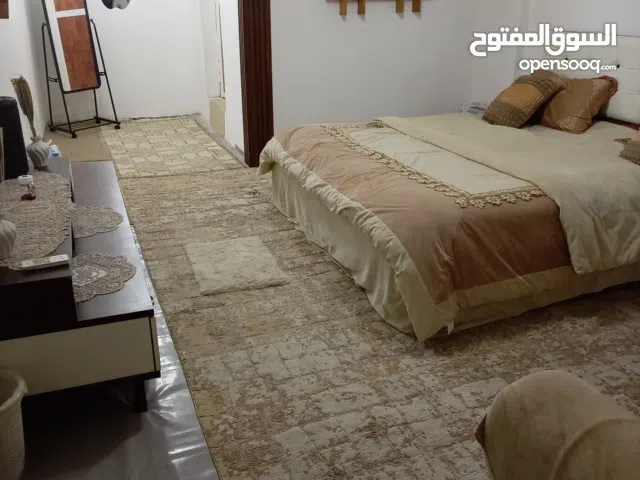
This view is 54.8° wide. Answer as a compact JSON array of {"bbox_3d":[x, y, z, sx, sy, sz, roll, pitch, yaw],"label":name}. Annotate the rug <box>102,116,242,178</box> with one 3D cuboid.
[{"bbox_3d":[-1.591,-0.977,6.243,1.071,0.015,2.409,-8,23,-20],"label":"rug"}]

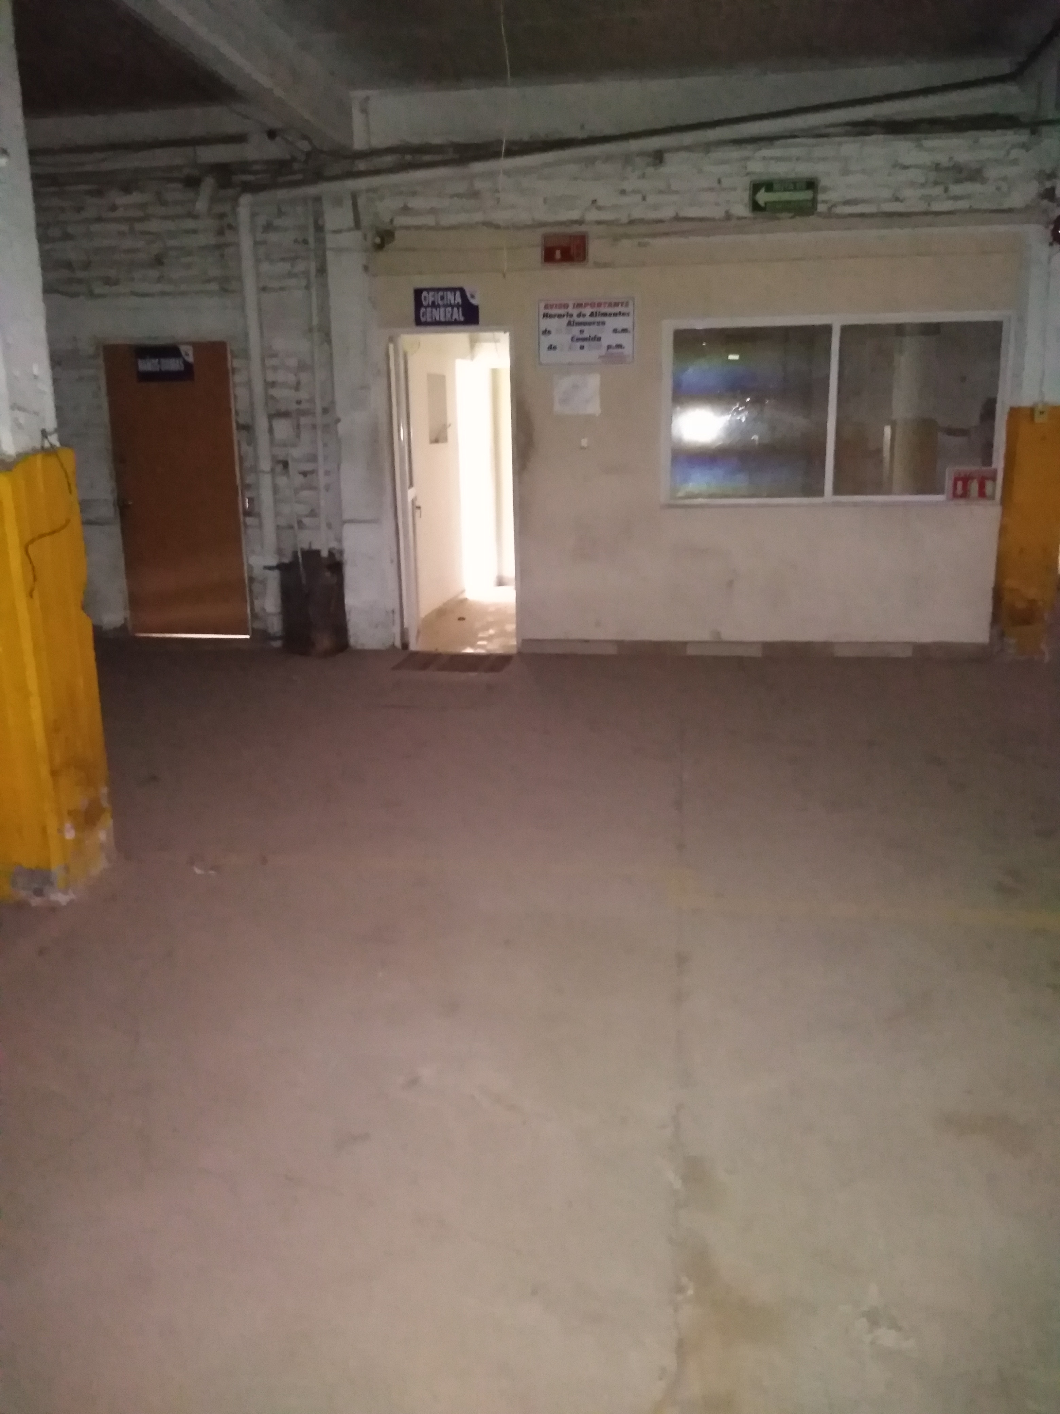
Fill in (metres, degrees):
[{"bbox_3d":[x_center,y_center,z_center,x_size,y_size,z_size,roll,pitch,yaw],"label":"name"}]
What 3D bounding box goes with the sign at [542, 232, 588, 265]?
[{"bbox_3d":[0.221,-2.888,6.688,0.293,0.179,0.030,1,12,6],"label":"sign"}]

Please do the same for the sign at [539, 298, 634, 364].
[{"bbox_3d":[0.362,-2.399,6.785,0.602,0.398,0.020,1,12,6],"label":"sign"}]

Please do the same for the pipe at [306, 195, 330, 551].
[{"bbox_3d":[-1.452,-2.233,7.282,0.050,2.366,0.050,1,12,6],"label":"pipe"}]

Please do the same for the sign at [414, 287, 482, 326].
[{"bbox_3d":[-0.533,-2.581,6.840,0.421,0.231,0.020,1,12,6],"label":"sign"}]

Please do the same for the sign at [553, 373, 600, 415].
[{"bbox_3d":[0.310,-2.023,6.878,0.299,0.253,0.010,1,12,6],"label":"sign"}]

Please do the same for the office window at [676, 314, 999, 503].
[{"bbox_3d":[1.923,-1.880,6.773,2.099,1.131,0.080,1,12,6],"label":"office window"}]

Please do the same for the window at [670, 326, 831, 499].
[{"bbox_3d":[1.406,-1.883,6.823,1.042,1.097,0.050,1,12,6],"label":"window"}]

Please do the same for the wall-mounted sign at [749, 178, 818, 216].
[{"bbox_3d":[1.557,-3.121,6.499,0.402,0.193,0.020,1,12,6],"label":"wall-mounted sign"}]

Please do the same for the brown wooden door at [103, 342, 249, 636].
[{"bbox_3d":[-2.609,-1.588,7.901,0.938,2.117,0.050,1,12,6],"label":"brown wooden door"}]

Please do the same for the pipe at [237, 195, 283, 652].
[{"bbox_3d":[-1.900,-1.968,7.490,0.100,3.072,0.100,1,12,6],"label":"pipe"}]

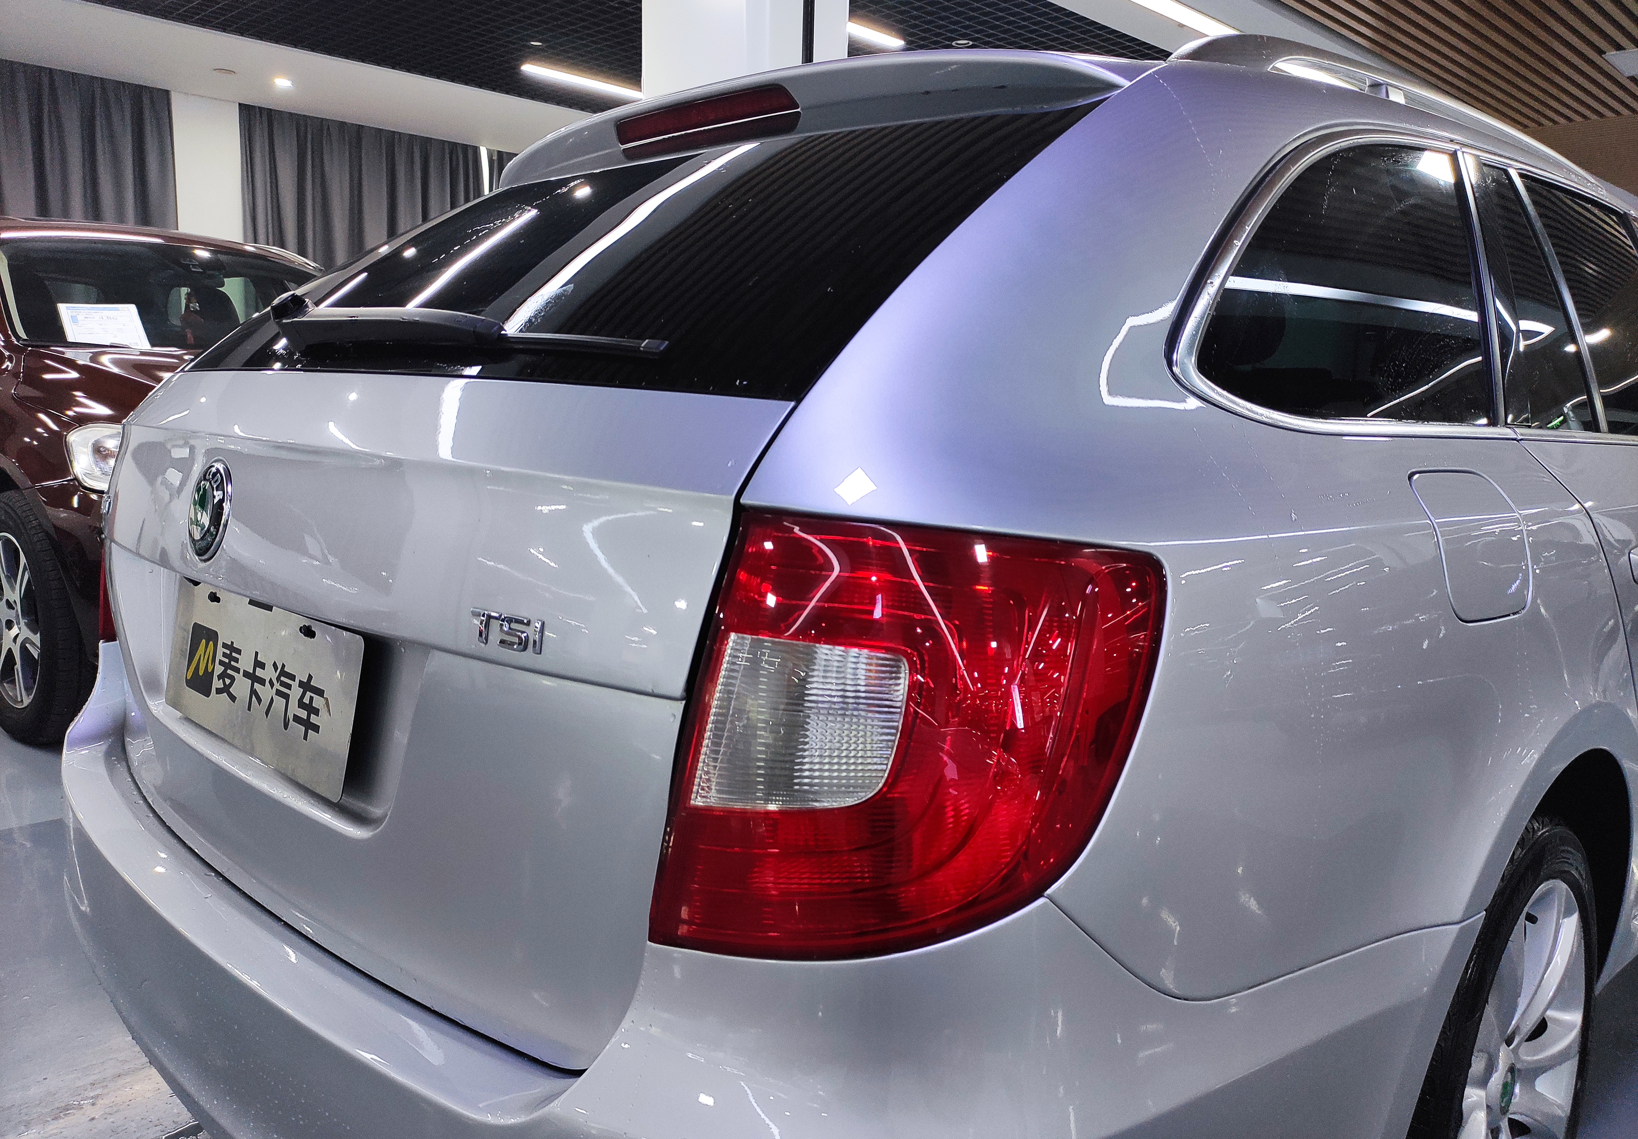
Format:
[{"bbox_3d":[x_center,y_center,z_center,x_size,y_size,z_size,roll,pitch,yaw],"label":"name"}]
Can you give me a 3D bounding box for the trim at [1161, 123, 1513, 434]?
[{"bbox_3d":[0.422,-0.242,0.915,0.684,0.300,0.070,-8,-6,-41],"label":"trim"}]

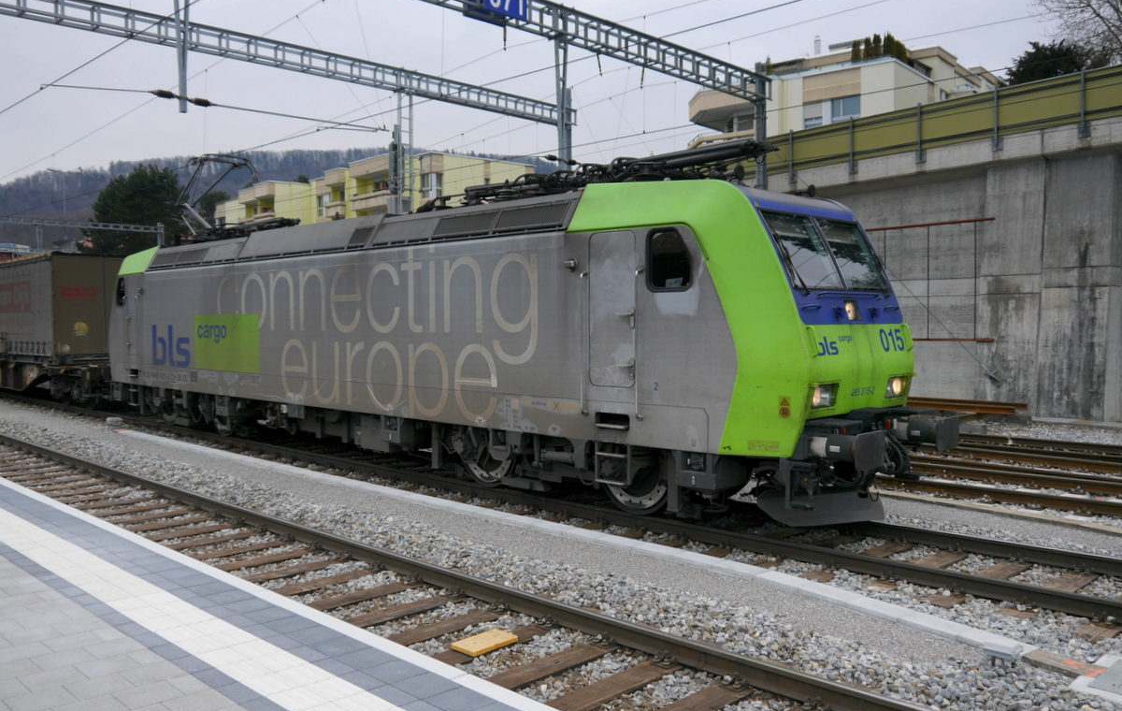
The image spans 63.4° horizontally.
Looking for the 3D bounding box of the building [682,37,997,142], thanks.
[{"bbox_3d":[18.896,-12.387,57.821,16.000,14.000,18.000,2,3,39],"label":"building"}]

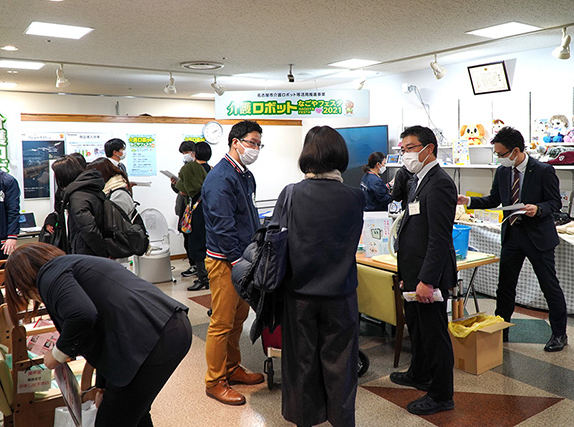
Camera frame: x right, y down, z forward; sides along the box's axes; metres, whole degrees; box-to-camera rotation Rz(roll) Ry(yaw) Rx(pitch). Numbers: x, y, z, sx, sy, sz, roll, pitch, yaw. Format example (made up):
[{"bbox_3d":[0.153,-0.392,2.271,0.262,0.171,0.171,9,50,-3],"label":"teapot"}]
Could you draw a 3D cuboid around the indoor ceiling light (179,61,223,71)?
[{"bbox_3d":[-0.986,-1.707,5.605,0.500,0.050,0.500,-1,7,0],"label":"indoor ceiling light"}]

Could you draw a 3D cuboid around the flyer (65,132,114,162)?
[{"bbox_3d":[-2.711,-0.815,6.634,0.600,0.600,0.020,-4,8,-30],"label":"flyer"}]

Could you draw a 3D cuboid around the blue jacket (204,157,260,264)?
[{"bbox_3d":[-0.351,-0.025,3.040,0.300,0.680,0.460,2,5,22],"label":"blue jacket"}]

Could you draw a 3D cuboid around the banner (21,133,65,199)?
[{"bbox_3d":[-3.092,-0.606,6.096,0.480,0.820,0.020,-7,9,-37],"label":"banner"}]

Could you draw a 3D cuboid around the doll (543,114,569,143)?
[{"bbox_3d":[2.768,-0.873,4.932,0.210,0.280,0.185,-7,9,-37],"label":"doll"}]

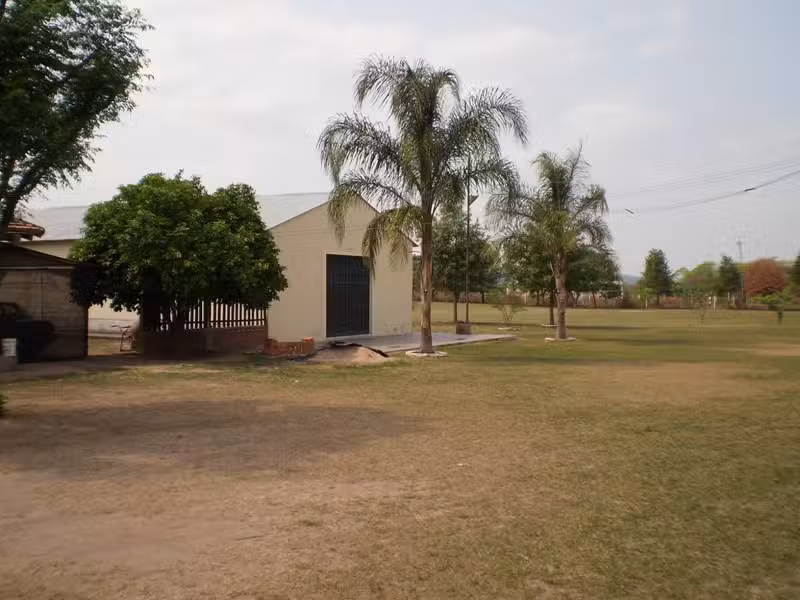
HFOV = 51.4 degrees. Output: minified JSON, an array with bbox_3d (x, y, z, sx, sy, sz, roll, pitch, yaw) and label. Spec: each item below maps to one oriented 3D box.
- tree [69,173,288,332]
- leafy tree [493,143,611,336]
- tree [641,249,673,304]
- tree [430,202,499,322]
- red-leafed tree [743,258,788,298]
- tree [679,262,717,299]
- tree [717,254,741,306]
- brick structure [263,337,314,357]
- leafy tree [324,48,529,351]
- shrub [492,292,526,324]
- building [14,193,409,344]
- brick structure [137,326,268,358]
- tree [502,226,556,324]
[{"bbox_3d":[-5.644,-0.834,21.194,5.600,4.500,5.000,0,1,0],"label":"tree"},{"bbox_3d":[5.318,-2.038,29.383,4.300,6.750,4.200,0,1,0],"label":"leafy tree"},{"bbox_3d":[25.897,-2.088,83.988,3.250,5.800,3.200,0,1,0],"label":"tree"},{"bbox_3d":[3.434,-2.013,44.985,3.700,6.400,3.600,0,1,0],"label":"tree"},{"bbox_3d":[38.659,-1.696,87.992,4.900,4.700,4.700,0,1,0],"label":"red-leafed tree"},{"bbox_3d":[35.877,-2.163,100.000,4.400,4.800,4.300,0,0,0],"label":"tree"},{"bbox_3d":[33.166,-1.788,83.991,2.600,5.200,2.600,0,1,0],"label":"tree"},{"bbox_3d":[-2.975,1.167,22.213,1.380,0.480,0.600,0,1,-24],"label":"brick structure"},{"bbox_3d":[0.606,-2.570,22.377,5.600,7.950,5.400,0,1,0],"label":"leafy tree"},{"bbox_3d":[5.264,0.435,40.008,1.650,1.600,1.600,0,1,0],"label":"shrub"},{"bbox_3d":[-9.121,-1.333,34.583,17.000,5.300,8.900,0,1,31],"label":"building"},{"bbox_3d":[-4.951,1.054,21.412,3.260,0.740,0.300,0,1,-25],"label":"brick structure"},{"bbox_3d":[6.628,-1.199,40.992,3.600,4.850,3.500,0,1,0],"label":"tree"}]

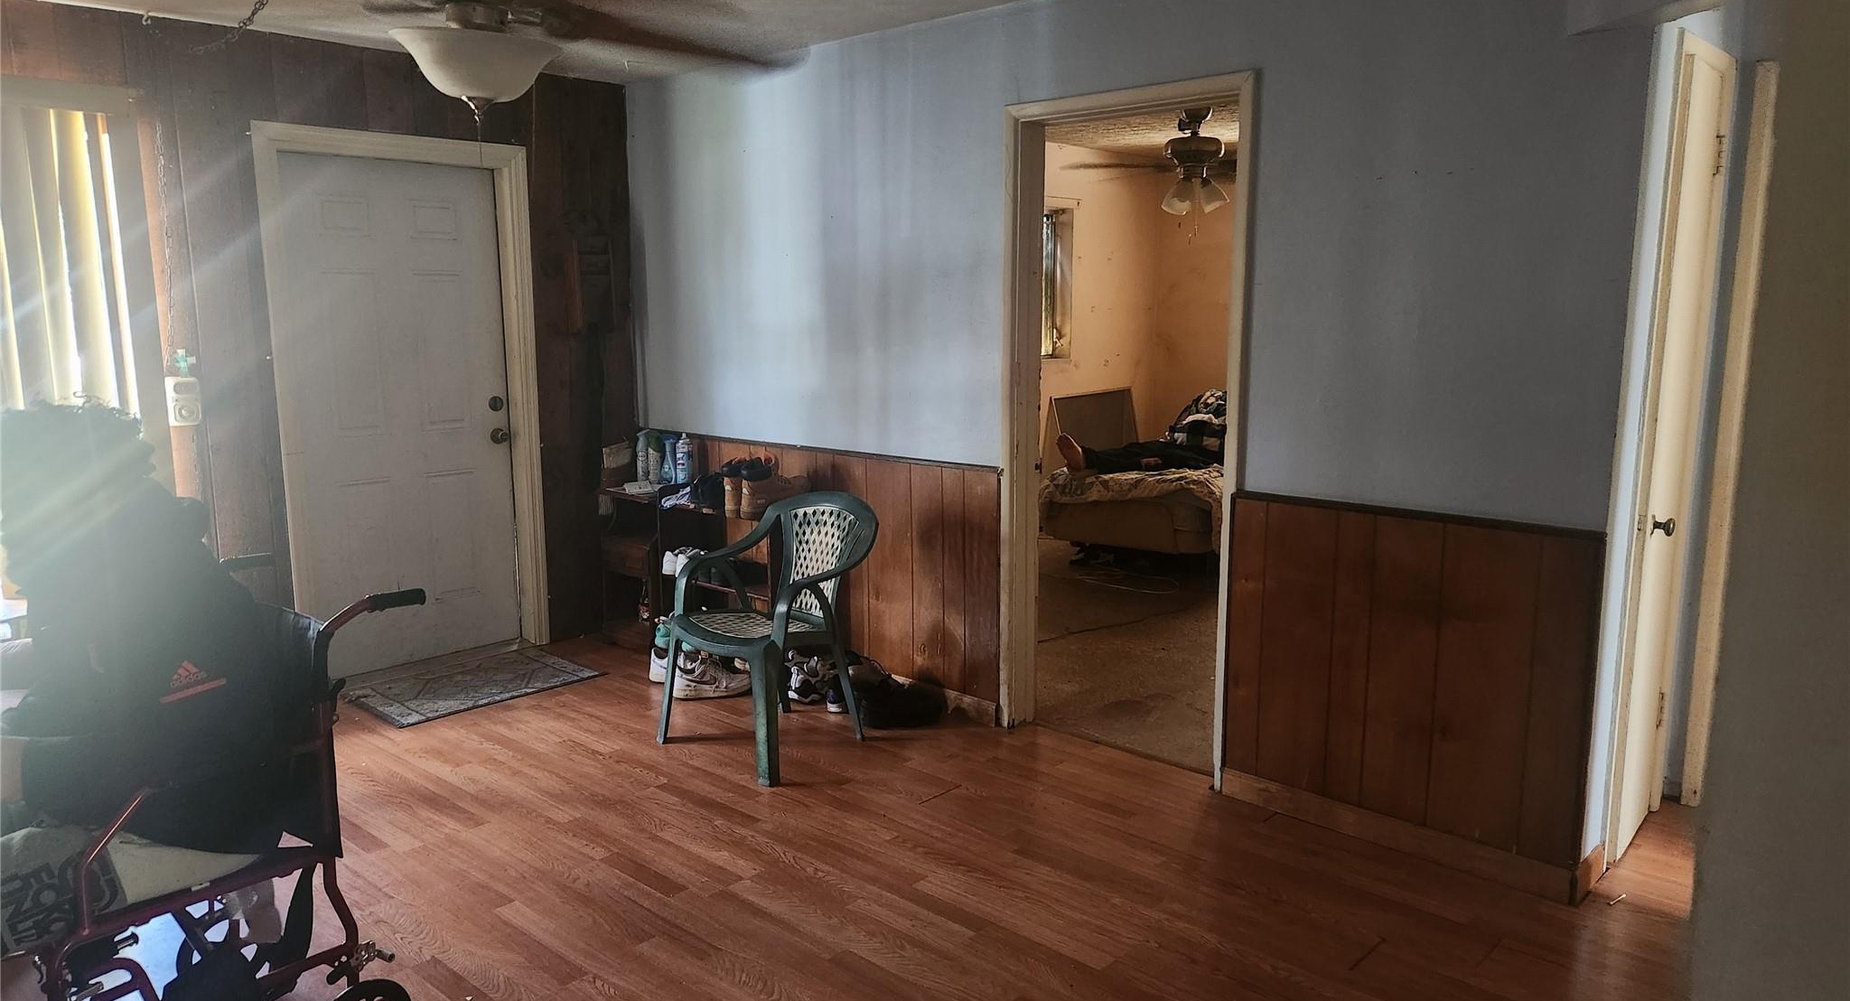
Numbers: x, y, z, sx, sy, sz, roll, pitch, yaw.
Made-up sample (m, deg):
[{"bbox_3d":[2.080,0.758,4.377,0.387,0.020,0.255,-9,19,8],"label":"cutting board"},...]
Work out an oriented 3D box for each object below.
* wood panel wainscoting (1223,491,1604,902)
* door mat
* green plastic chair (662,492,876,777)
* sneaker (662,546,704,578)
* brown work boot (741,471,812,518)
[{"bbox_3d":[1.277,0.494,3.378,0.996,0.955,0.040,9,13,43],"label":"wood panel wainscoting"},{"bbox_3d":[-1.778,0.720,4.856,0.524,0.012,0.820,9,13,43],"label":"door mat"},{"bbox_3d":[-0.514,0.414,4.162,0.590,0.848,0.580,9,13,43],"label":"green plastic chair"},{"bbox_3d":[-0.945,0.231,5.124,0.105,0.120,0.290,9,13,43],"label":"sneaker"},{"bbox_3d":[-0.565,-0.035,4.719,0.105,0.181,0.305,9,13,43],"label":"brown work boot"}]

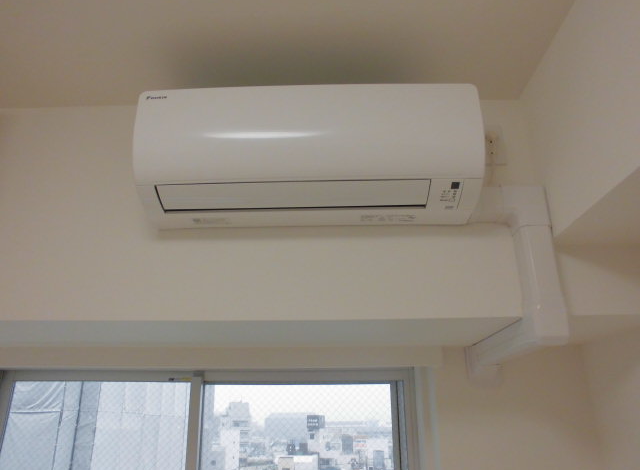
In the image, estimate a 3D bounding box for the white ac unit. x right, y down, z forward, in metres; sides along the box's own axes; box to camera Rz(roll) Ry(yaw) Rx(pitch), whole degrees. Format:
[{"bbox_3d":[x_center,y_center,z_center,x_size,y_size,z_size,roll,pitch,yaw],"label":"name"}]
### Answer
[{"bbox_3d":[-0.024,-0.189,1.167,0.775,0.284,0.203,-1,-22,1],"label":"white ac unit"}]

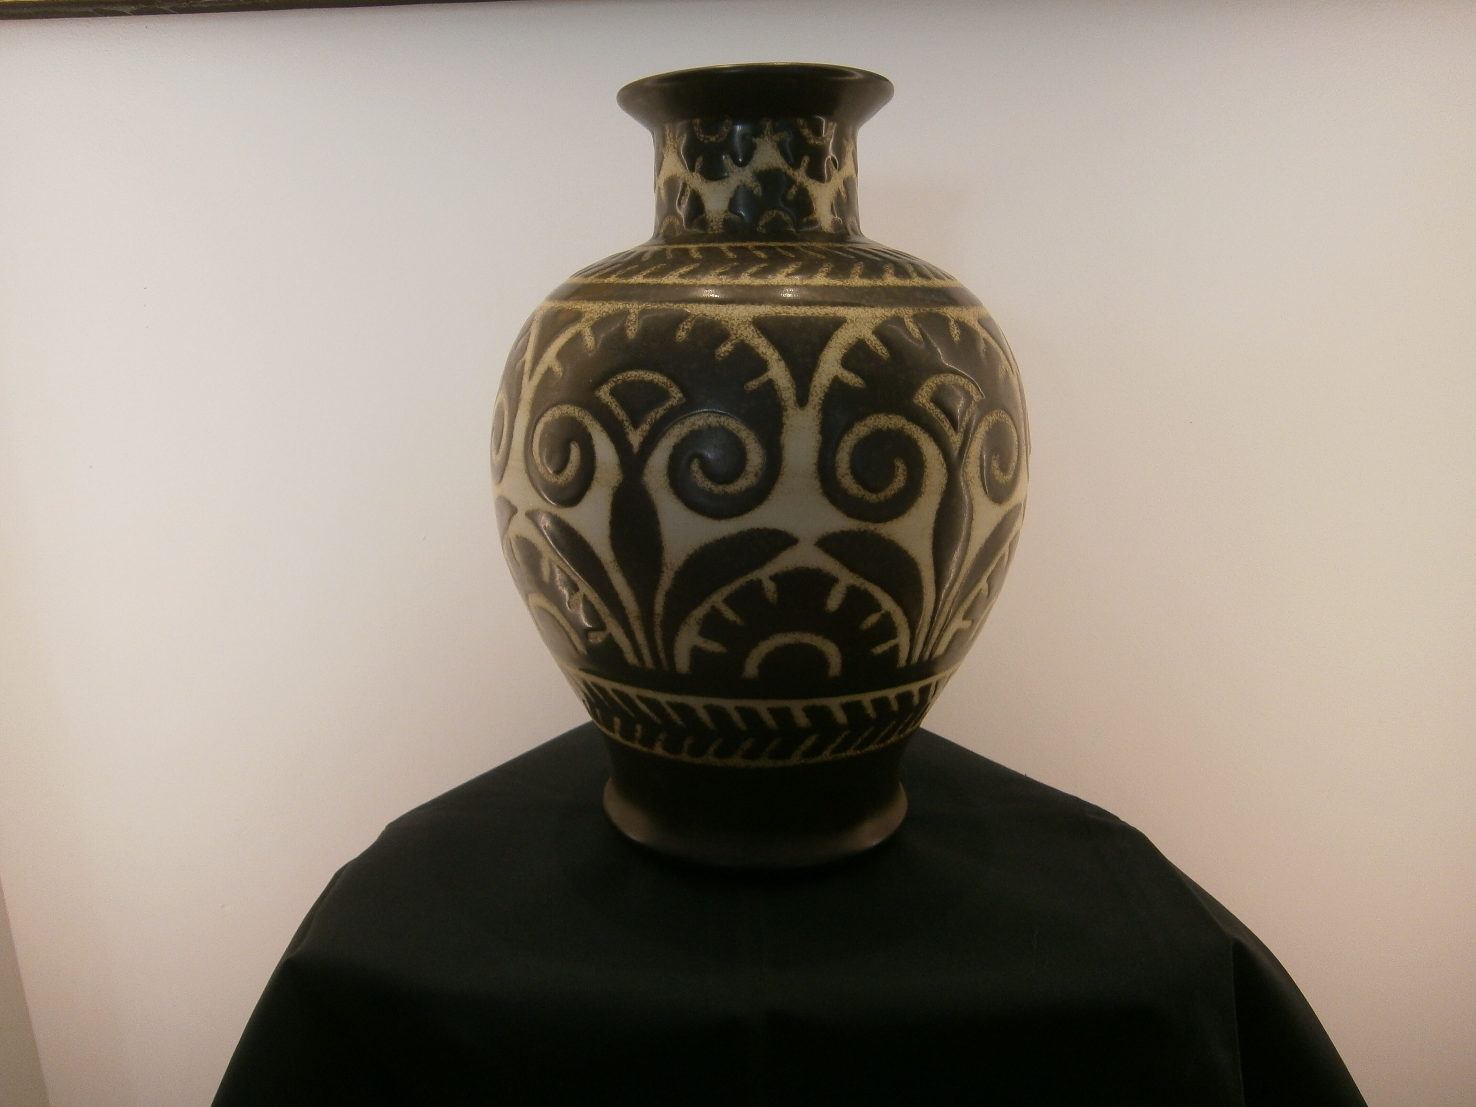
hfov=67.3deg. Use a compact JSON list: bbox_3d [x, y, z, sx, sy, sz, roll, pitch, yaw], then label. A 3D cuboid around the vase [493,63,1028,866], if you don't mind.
[{"bbox_3d":[0.011,-0.049,0.627,0.293,0.400,0.293,0,15,0],"label":"vase"}]

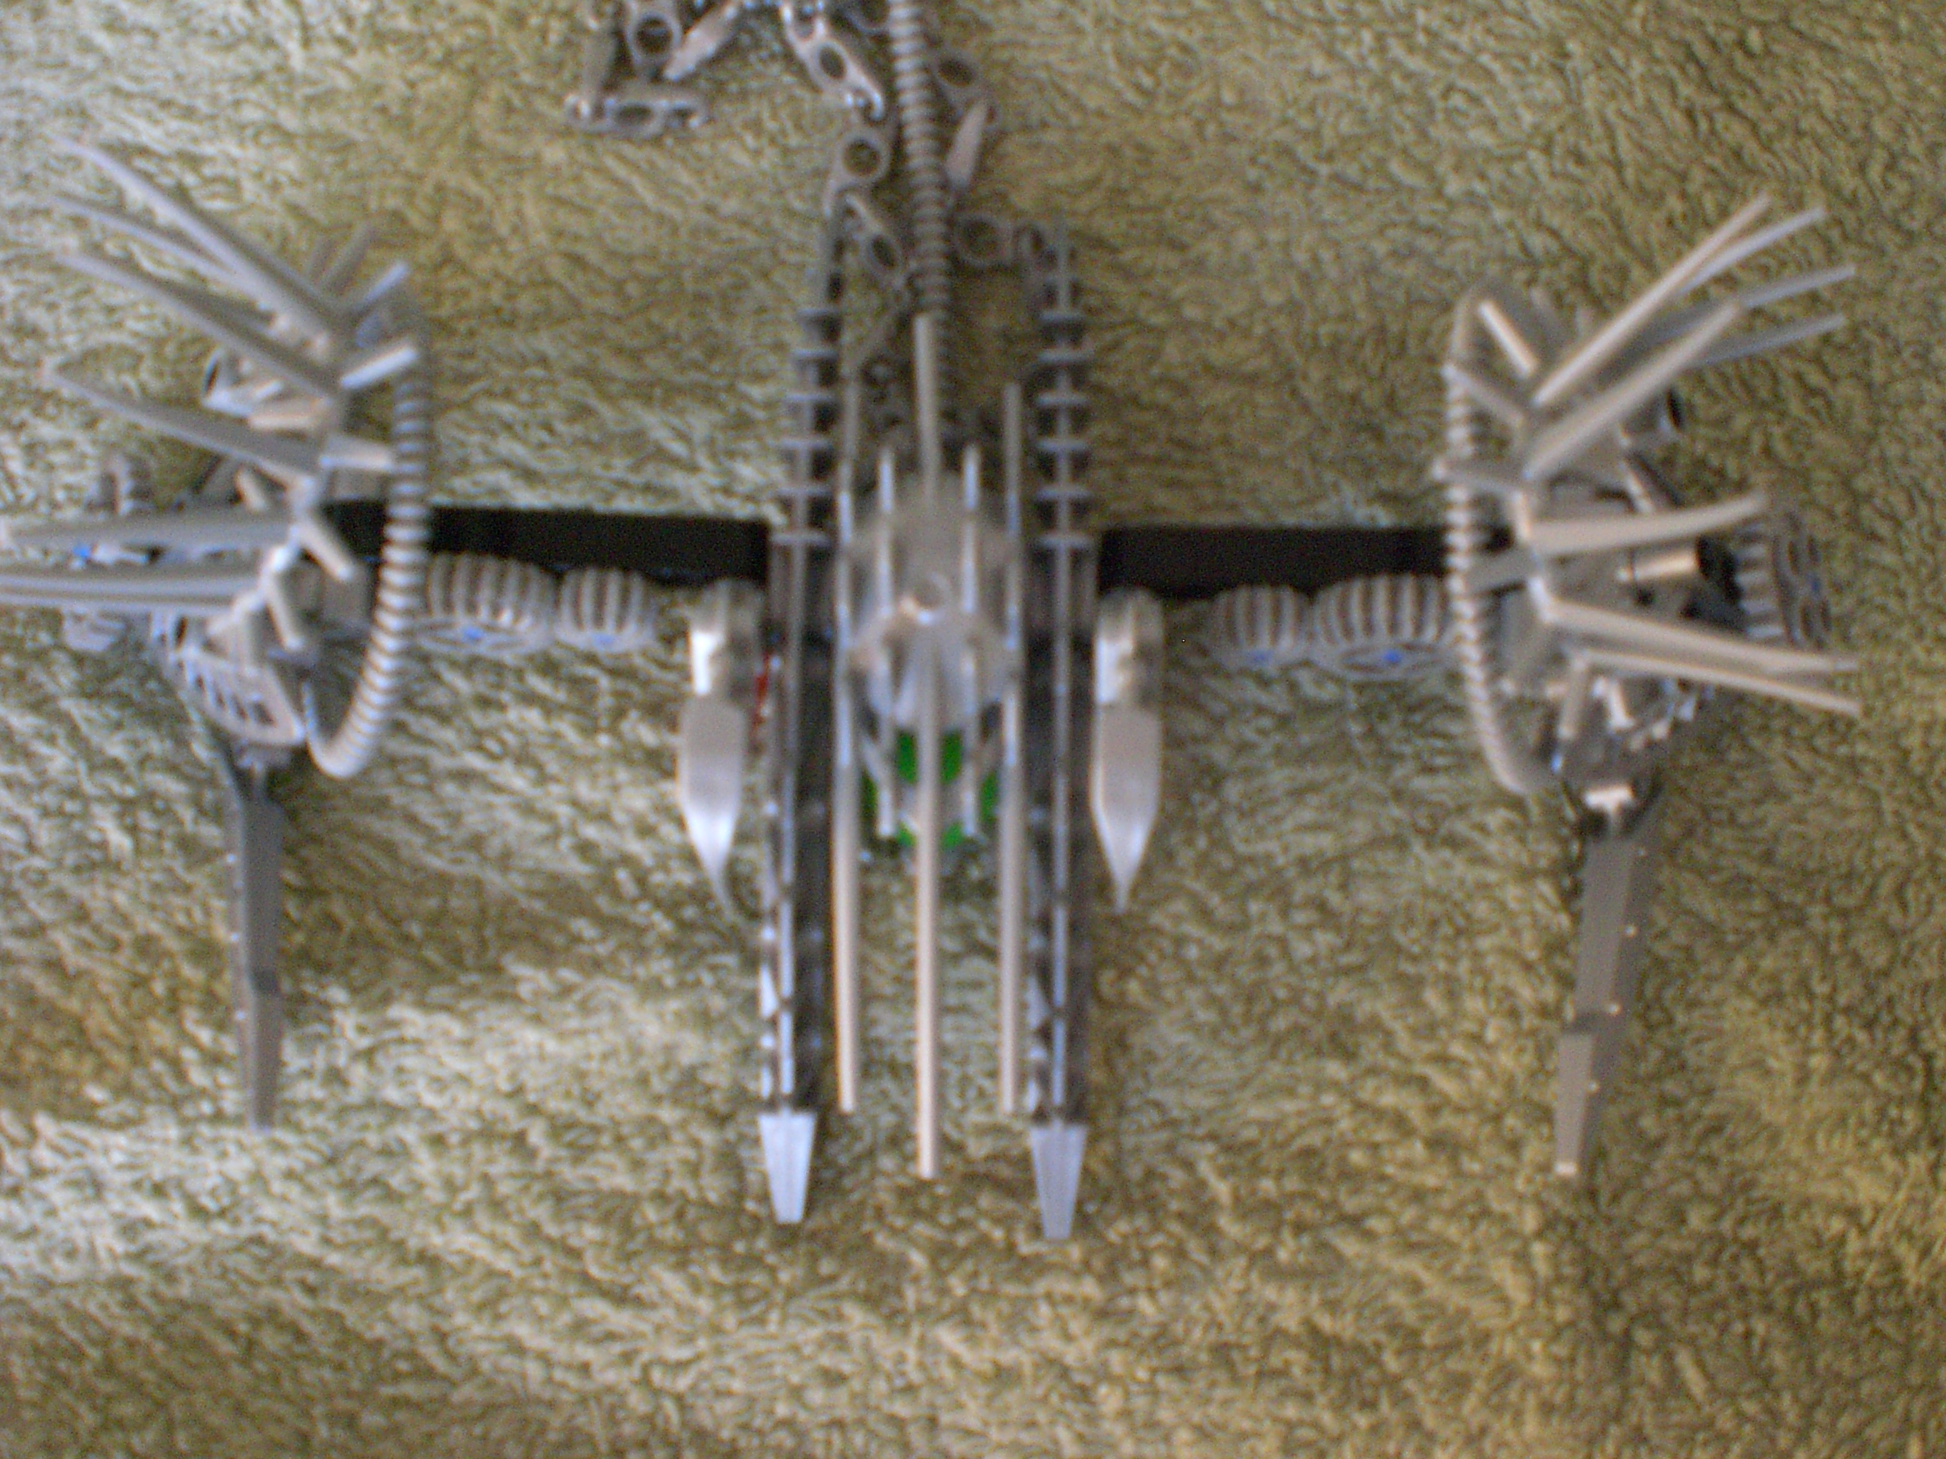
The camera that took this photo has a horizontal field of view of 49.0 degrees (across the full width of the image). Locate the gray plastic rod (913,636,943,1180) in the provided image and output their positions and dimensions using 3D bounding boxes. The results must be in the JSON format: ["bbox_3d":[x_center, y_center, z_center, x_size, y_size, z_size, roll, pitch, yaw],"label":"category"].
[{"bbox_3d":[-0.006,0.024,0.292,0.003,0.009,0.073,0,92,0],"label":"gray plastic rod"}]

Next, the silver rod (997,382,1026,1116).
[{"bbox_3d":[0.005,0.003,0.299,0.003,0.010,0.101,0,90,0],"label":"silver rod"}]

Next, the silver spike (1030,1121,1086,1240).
[{"bbox_3d":[0.013,0.066,0.315,0.008,0.006,0.017,0,93,0],"label":"silver spike"}]

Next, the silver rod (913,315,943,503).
[{"bbox_3d":[-0.006,-0.044,0.292,0.003,0.004,0.027,-2,81,0],"label":"silver rod"}]

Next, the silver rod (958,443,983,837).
[{"bbox_3d":[0.000,-0.013,0.301,0.003,0.004,0.055,0,90,0],"label":"silver rod"}]

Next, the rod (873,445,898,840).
[{"bbox_3d":[-0.012,-0.012,0.301,0.003,0.004,0.055,0,90,0],"label":"rod"}]

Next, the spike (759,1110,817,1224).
[{"bbox_3d":[-0.027,0.064,0.315,0.008,0.006,0.016,0,93,0],"label":"spike"}]

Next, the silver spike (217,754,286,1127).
[{"bbox_3d":[-0.109,0.032,0.322,0.009,0.009,0.056,0,90,0],"label":"silver spike"}]

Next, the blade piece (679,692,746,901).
[{"bbox_3d":[-0.039,0.010,0.319,0.009,0.010,0.030,0,95,0],"label":"blade piece"}]

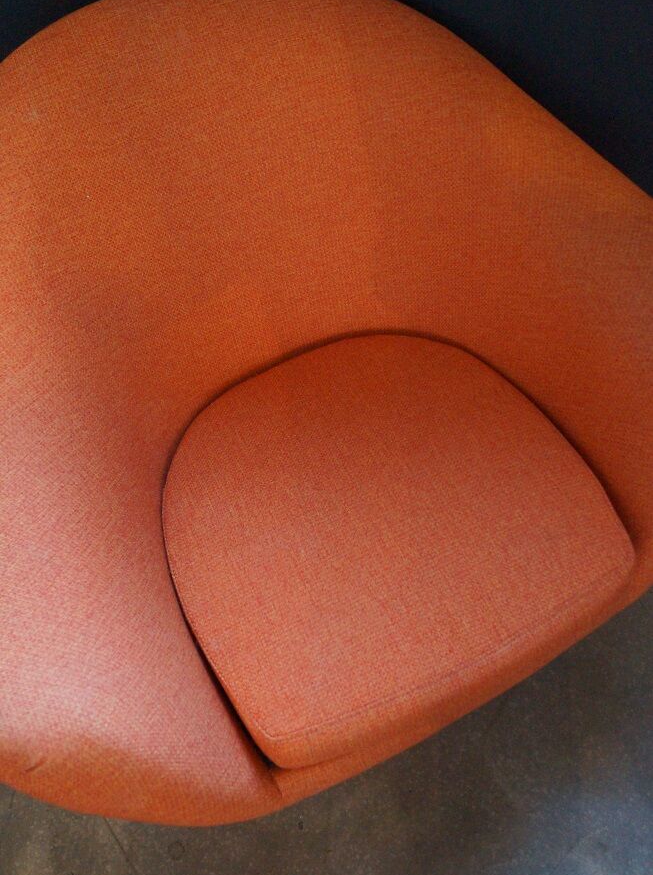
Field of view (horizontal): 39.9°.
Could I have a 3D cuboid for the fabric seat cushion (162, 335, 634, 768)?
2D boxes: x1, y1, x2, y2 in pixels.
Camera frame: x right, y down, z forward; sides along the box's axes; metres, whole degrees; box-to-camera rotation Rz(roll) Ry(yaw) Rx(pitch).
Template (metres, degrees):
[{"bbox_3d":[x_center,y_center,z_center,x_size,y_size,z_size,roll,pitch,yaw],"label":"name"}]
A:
[{"bbox_3d":[0.051,0.086,1.157,0.520,0.100,0.520,-23,52,-12],"label":"fabric seat cushion"}]

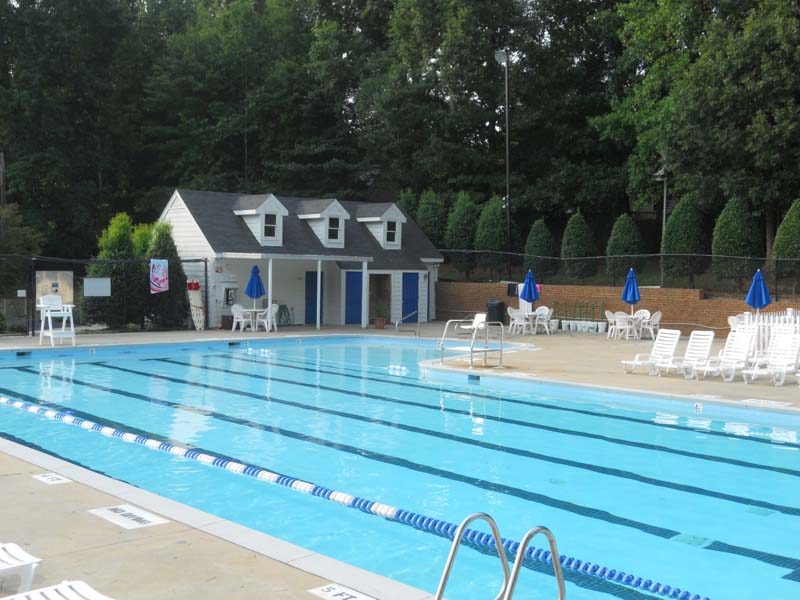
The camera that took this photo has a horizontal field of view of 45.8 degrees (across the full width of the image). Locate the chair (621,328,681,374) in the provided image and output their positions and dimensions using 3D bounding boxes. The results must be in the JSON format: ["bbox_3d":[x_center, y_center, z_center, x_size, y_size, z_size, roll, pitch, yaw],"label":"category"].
[{"bbox_3d":[5.429,1.093,20.369,1.367,0.918,0.653,-1,2,-40],"label":"chair"}]

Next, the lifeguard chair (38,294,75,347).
[{"bbox_3d":[-8.905,0.532,24.600,0.720,1.330,0.900,0,2,-37],"label":"lifeguard chair"}]

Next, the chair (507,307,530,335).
[{"bbox_3d":[4.027,0.714,32.200,0.580,0.870,0.600,2,2,41],"label":"chair"}]

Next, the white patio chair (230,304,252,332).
[{"bbox_3d":[-5.219,0.618,31.300,0.580,0.880,0.600,2,2,45],"label":"white patio chair"}]

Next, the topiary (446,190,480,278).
[{"bbox_3d":[2.797,-2.931,42.400,1.550,3.950,1.550,1,2,0],"label":"topiary"}]

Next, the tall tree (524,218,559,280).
[{"bbox_3d":[5.974,-2.174,40.000,1.420,2.550,1.420,1,1,0],"label":"tall tree"}]

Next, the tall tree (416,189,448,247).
[{"bbox_3d":[1.589,-3.194,45.523,1.581,4.225,1.581,0,2,0],"label":"tall tree"}]

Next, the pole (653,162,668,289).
[{"bbox_3d":[9.056,-2.526,32.900,0.550,4.350,0.350,-1,2,-43],"label":"pole"}]

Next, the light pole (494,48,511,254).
[{"bbox_3d":[4.394,-5.823,40.633,0.561,9.793,0.408,-1,2,-43],"label":"light pole"}]

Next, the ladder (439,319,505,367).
[{"bbox_3d":[1.521,0.909,20.036,1.150,1.000,0.850,0,2,-22],"label":"ladder"}]

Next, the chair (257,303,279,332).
[{"bbox_3d":[-4.272,0.583,30.588,0.580,0.880,0.580,2,2,31],"label":"chair"}]

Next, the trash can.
[{"bbox_3d":[3.807,0.526,37.500,0.620,0.970,0.620,1,1,0],"label":"trash can"}]

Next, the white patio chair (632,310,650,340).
[{"bbox_3d":[8.032,0.796,31.605,0.581,0.877,0.592,1,2,25],"label":"white patio chair"}]

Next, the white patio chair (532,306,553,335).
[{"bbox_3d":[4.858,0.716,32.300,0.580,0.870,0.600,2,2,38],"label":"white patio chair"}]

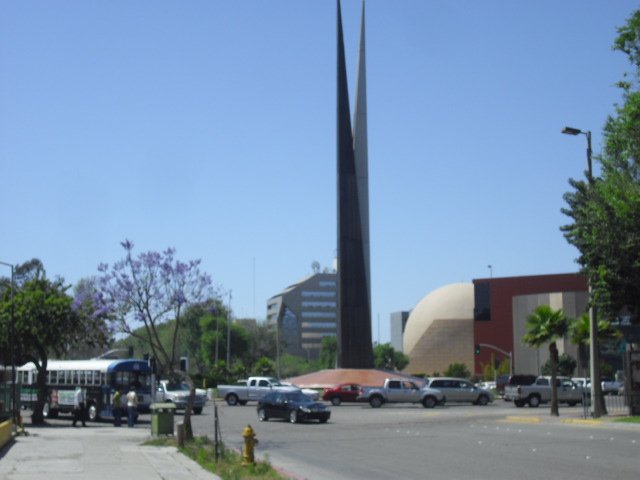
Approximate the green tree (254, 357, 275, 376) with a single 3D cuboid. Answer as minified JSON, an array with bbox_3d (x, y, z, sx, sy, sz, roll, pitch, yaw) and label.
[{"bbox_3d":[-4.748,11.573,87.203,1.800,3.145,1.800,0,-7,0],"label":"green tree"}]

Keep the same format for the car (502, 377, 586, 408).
[{"bbox_3d":[13.950,9.393,62.420,5.600,1.880,1.980,3,-8,-20],"label":"car"}]

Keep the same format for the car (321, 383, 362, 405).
[{"bbox_3d":[2.350,10.281,67.693,4.300,1.460,1.750,0,-7,0],"label":"car"}]

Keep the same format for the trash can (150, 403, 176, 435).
[{"bbox_3d":[-5.617,6.429,36.573,0.720,1.135,0.700,5,-9,-32],"label":"trash can"}]

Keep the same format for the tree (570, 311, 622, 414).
[{"bbox_3d":[13.438,6.096,49.927,2.400,5.068,2.400,0,-7,0],"label":"tree"}]

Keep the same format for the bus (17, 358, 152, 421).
[{"bbox_3d":[-12.600,7.920,54.000,2.500,3.100,10.000,6,-10,-41],"label":"bus"}]

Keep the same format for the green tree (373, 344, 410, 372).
[{"bbox_3d":[9.013,16.062,130.379,4.400,5.950,4.400,0,-7,0],"label":"green tree"}]

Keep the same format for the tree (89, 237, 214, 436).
[{"bbox_3d":[-5.899,3.498,36.052,4.300,7.018,4.200,0,-7,0],"label":"tree"}]

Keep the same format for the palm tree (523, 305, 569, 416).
[{"bbox_3d":[10.932,5.857,49.649,2.250,5.416,2.250,0,-7,0],"label":"palm tree"}]

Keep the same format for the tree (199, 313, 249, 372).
[{"bbox_3d":[-9.300,10.989,98.503,4.600,7.900,4.600,0,-7,0],"label":"tree"}]

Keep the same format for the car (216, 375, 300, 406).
[{"bbox_3d":[-3.971,10.039,67.419,5.600,1.870,1.970,-2,-8,18],"label":"car"}]

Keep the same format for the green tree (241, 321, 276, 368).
[{"bbox_3d":[-6.350,12.223,105.498,3.900,7.730,3.900,0,-7,0],"label":"green tree"}]

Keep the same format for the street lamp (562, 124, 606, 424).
[{"bbox_3d":[12.673,1.336,48.909,1.900,14.107,0.500,0,-7,0],"label":"street lamp"}]

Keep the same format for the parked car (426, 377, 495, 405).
[{"bbox_3d":[9.054,9.858,66.112,4.600,1.730,1.820,1,-8,-10],"label":"parked car"}]

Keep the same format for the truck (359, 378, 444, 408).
[{"bbox_3d":[5.065,9.508,63.317,5.400,1.820,1.870,1,-7,-5],"label":"truck"}]

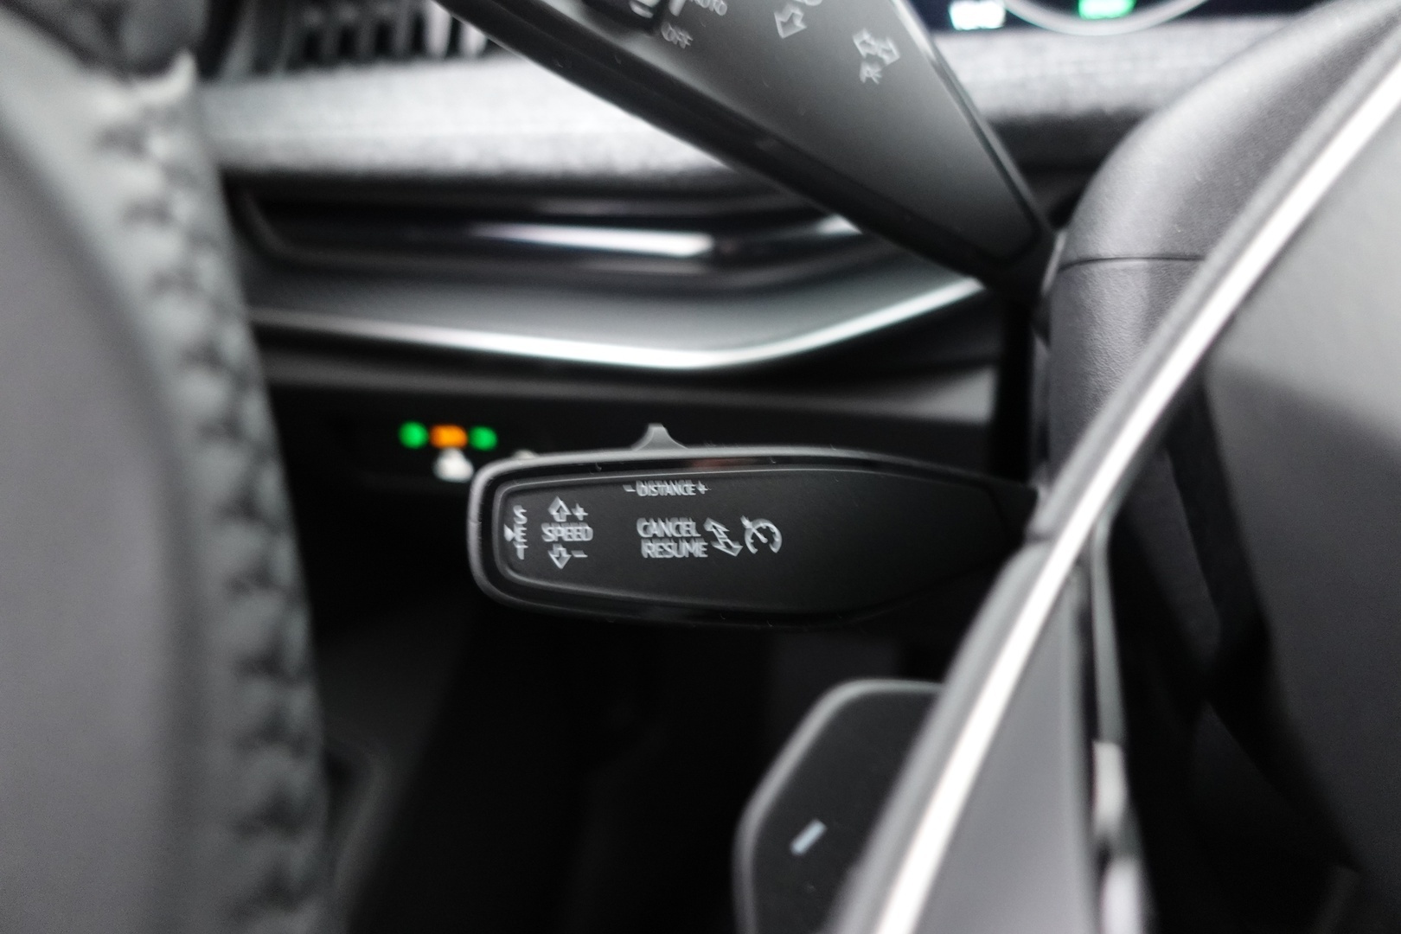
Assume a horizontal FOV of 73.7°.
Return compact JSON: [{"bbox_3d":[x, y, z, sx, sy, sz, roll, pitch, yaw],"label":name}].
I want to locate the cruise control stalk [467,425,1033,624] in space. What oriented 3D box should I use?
[{"bbox_3d":[0.010,0.011,0.175,0.103,0.035,0.021,2,-5,-6],"label":"cruise control stalk"}]

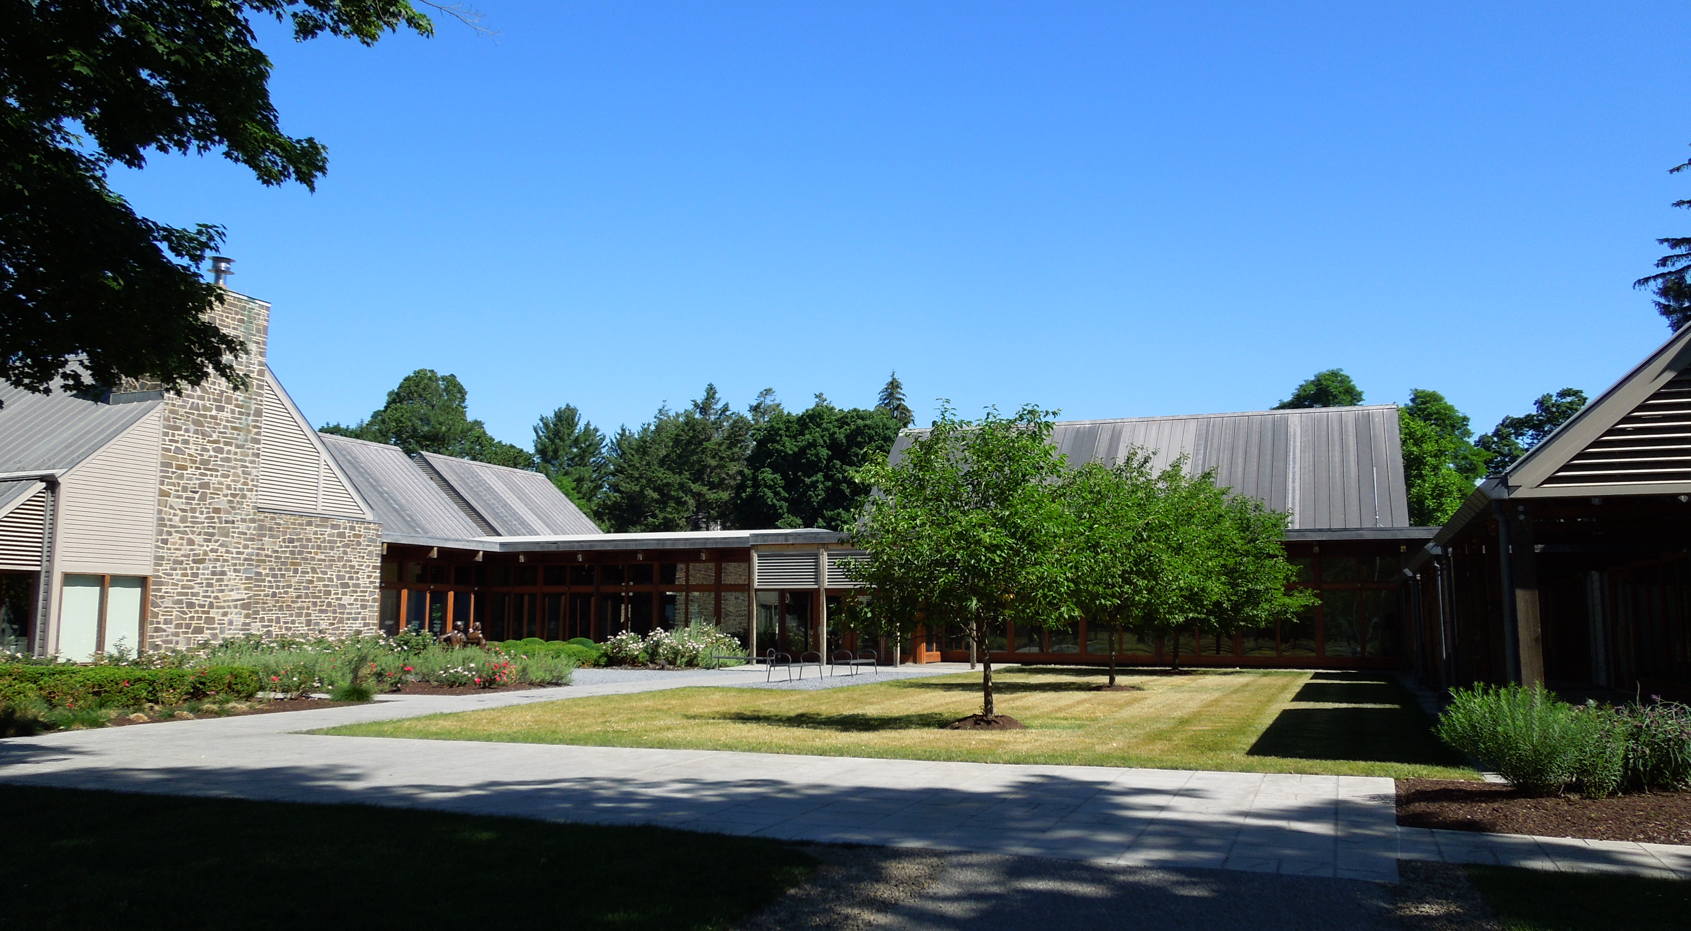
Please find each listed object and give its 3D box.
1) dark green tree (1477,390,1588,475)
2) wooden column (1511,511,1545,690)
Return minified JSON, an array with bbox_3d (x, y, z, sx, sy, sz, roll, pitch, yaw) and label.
[{"bbox_3d":[44.383,3.429,78.882,7.629,16.945,7.247,-4,-8,29],"label":"dark green tree"},{"bbox_3d":[8.151,1.956,14.549,0.250,3.060,0.250,-3,-8,22],"label":"wooden column"}]

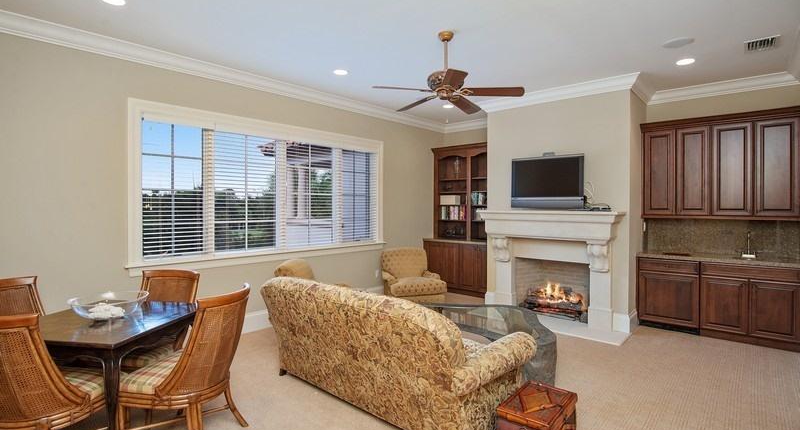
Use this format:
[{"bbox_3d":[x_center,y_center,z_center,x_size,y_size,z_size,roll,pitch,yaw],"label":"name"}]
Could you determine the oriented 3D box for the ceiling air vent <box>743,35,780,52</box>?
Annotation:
[{"bbox_3d":[3.423,-1.613,3.574,0.240,0.030,0.300,1,1,43],"label":"ceiling air vent"}]

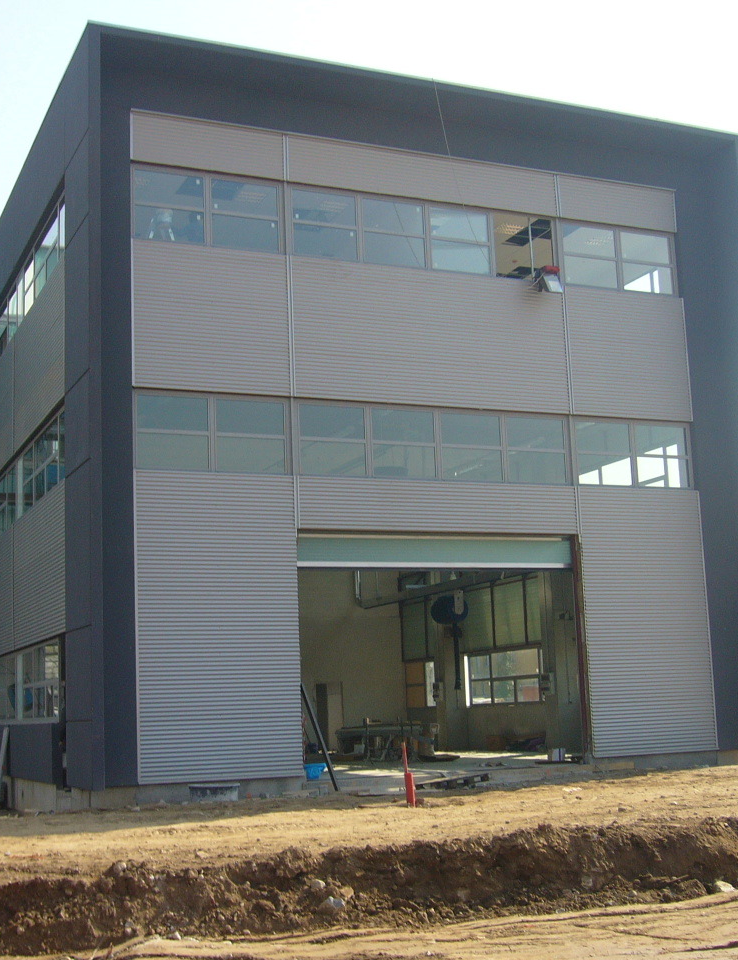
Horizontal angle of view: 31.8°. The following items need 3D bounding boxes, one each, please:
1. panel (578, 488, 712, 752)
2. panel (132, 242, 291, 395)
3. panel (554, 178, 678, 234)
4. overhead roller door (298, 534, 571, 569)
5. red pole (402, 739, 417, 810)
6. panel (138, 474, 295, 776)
[{"bbox_3d":[5.645,2.793,26.165,2.946,5.297,0.100,2,-10,-24],"label":"panel"},{"bbox_3d":[-2.808,-2.905,23.398,2.899,2.720,0.100,2,-10,-24],"label":"panel"},{"bbox_3d":[5.300,-5.893,27.751,3.033,0.975,0.100,2,-10,-24],"label":"panel"},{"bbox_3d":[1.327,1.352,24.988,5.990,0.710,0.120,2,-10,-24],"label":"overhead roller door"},{"bbox_3d":[0.620,4.612,20.300,0.140,1.060,0.140,-6,-9,0],"label":"red pole"},{"bbox_3d":[-2.596,2.498,22.488,2.899,5.297,0.100,2,-10,-24],"label":"panel"}]

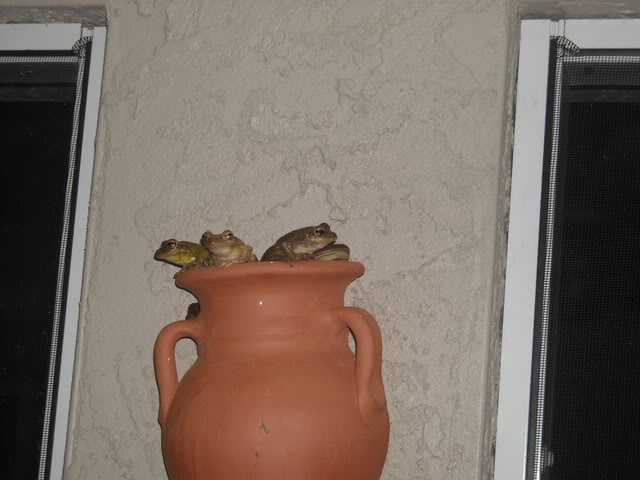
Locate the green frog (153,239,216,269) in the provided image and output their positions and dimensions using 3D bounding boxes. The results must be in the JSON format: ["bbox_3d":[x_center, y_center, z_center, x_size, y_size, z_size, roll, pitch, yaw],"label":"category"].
[{"bbox_3d":[-0.067,0.008,0.805,0.037,0.017,0.018,6,-10,-7],"label":"green frog"}]

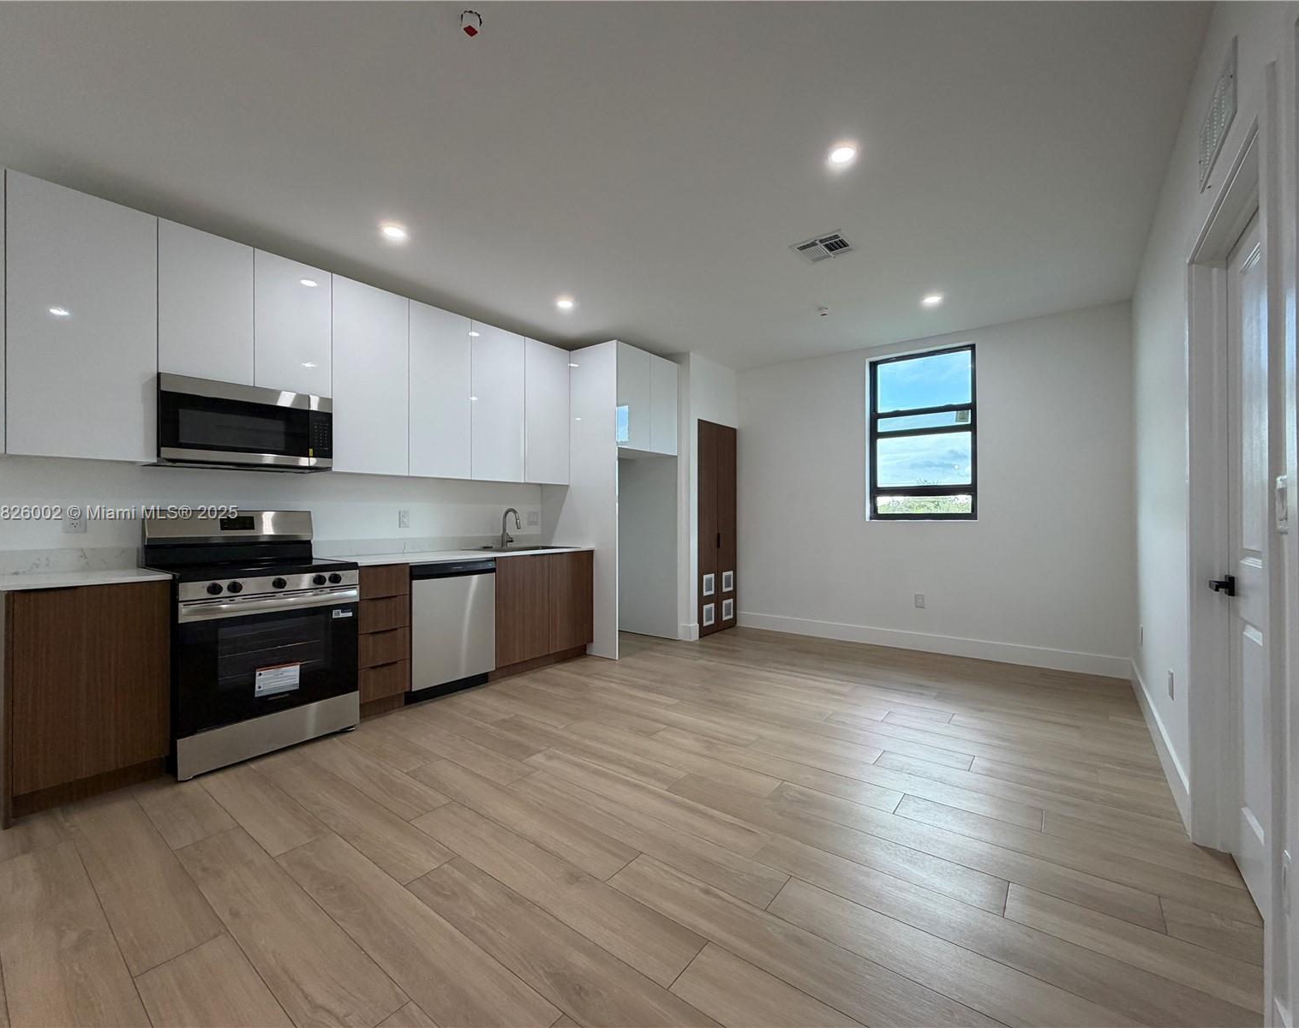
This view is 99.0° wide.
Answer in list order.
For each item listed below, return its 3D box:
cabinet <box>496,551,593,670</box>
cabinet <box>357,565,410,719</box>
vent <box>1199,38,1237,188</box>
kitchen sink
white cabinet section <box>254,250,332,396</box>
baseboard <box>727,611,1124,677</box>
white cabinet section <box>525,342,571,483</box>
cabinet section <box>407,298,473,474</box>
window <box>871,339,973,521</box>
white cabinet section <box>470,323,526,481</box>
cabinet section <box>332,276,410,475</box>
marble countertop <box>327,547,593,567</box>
[{"bbox_3d":[-0.999,0.712,4.355,0.628,0.827,0.970,0,0,37],"label":"cabinet"},{"bbox_3d":[-1.762,0.727,3.357,0.628,0.860,0.312,0,0,37],"label":"cabinet"},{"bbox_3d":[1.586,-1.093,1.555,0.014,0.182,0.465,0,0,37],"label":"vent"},{"bbox_3d":[-0.983,0.371,4.330,0.425,0.198,0.720,0,0,37],"label":"kitchen sink"},{"bbox_3d":[-2.062,-1.011,3.118,0.347,0.714,0.380,0,0,37],"label":"white cabinet section"},{"bbox_3d":[2.155,1.092,4.839,3.107,0.145,0.015,0,0,37],"label":"baseboard"},{"bbox_3d":[-0.952,-0.805,4.575,0.347,1.127,0.477,0,0,37],"label":"white cabinet section"},{"bbox_3d":[-1.527,-0.804,3.821,0.347,1.127,0.465,0,0,37],"label":"cabinet section"},{"bbox_3d":[2.374,-0.660,4.835,0.851,1.441,0.087,0,0,37],"label":"window"},{"bbox_3d":[-1.241,-0.804,4.196,0.347,1.127,0.477,0,0,37],"label":"white cabinet section"},{"bbox_3d":[-1.807,-0.804,3.453,0.347,1.127,0.462,0,0,37],"label":"cabinet section"},{"bbox_3d":[-1.274,0.286,3.989,0.645,0.022,1.884,0,0,37],"label":"marble countertop"}]

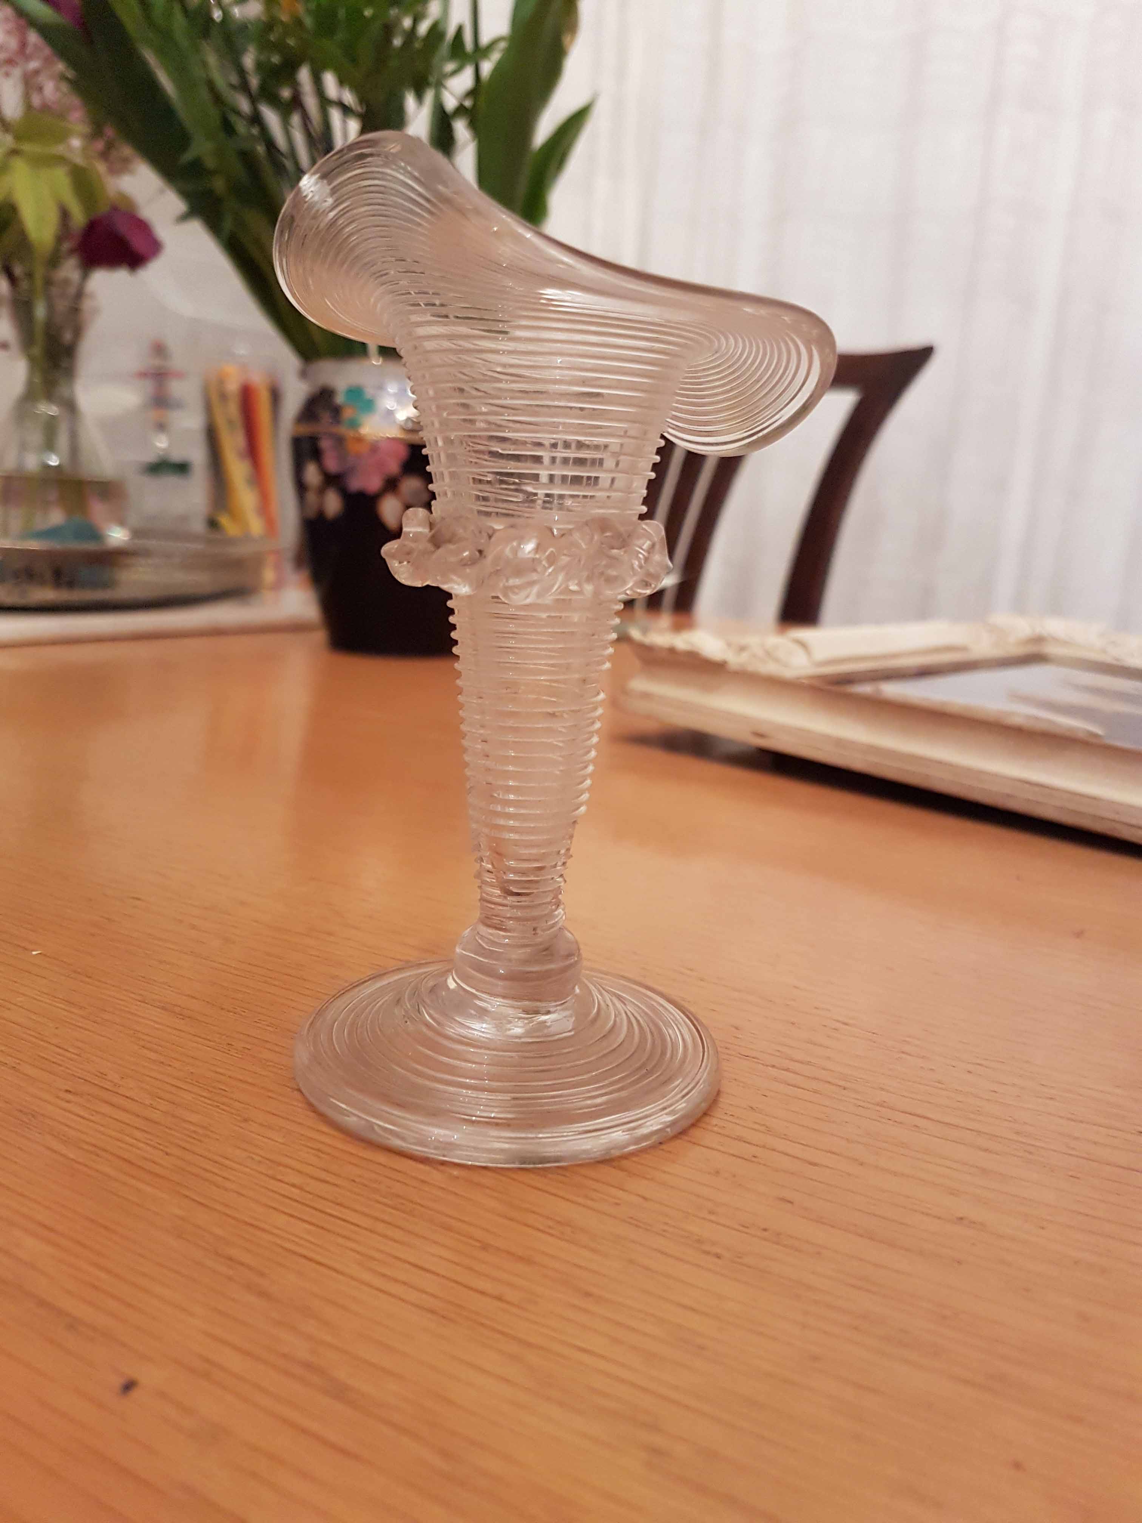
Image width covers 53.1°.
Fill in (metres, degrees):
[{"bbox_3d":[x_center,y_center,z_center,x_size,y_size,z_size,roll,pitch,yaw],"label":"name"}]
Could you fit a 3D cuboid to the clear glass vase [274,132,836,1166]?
[{"bbox_3d":[-0.006,-0.019,0.193,0.087,0.148,0.087,15,17,41],"label":"clear glass vase"}]

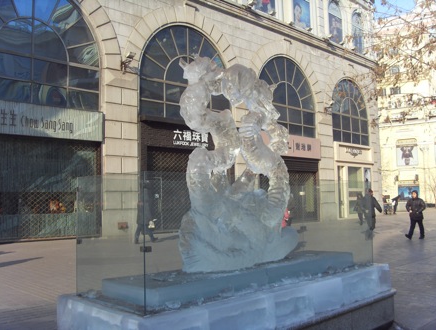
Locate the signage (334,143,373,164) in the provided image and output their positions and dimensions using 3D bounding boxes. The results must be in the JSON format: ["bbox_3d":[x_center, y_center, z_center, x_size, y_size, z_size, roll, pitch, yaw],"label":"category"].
[{"bbox_3d":[8.946,-0.721,32.147,0.300,1.144,4.911,-4,-5,44],"label":"signage"}]

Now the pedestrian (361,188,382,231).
[{"bbox_3d":[6.204,1.823,20.256,0.500,1.712,0.550,1,-4,-30],"label":"pedestrian"}]

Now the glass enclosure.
[{"bbox_3d":[0.310,0.629,4.936,0.937,0.977,3.250,-4,-5,45],"label":"glass enclosure"}]

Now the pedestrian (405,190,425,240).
[{"bbox_3d":[6.683,1.676,16.855,0.600,1.674,0.500,-4,-5,37],"label":"pedestrian"}]

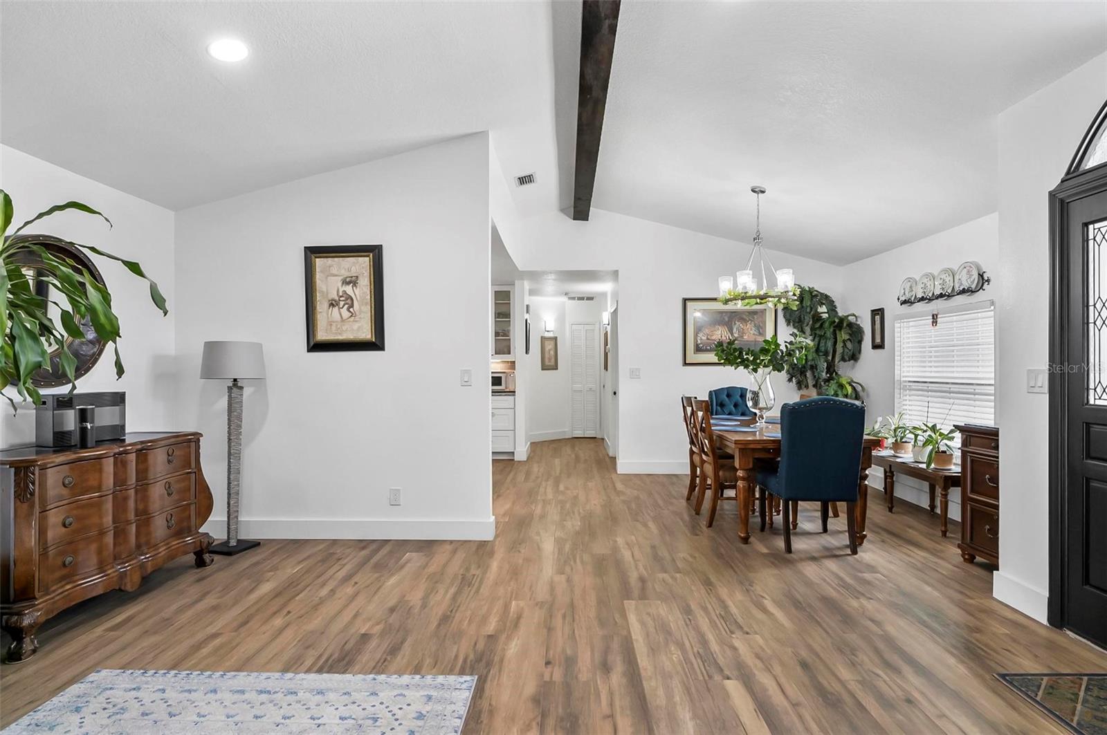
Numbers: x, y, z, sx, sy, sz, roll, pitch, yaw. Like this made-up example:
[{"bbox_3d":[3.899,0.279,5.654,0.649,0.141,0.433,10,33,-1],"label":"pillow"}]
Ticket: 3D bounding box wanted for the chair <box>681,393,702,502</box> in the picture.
[{"bbox_3d":[1.485,0.758,5.003,0.562,0.994,0.472,0,0,1],"label":"chair"}]

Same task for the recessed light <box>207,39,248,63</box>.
[{"bbox_3d":[-1.518,-1.482,2.580,0.173,0.030,0.173,-14,0,1],"label":"recessed light"}]

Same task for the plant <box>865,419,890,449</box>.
[{"bbox_3d":[3.060,0.635,5.190,0.270,0.300,0.270,0,0,0],"label":"plant"}]

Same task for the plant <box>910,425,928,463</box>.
[{"bbox_3d":[3.037,0.631,4.550,0.210,0.310,0.210,0,0,0],"label":"plant"}]

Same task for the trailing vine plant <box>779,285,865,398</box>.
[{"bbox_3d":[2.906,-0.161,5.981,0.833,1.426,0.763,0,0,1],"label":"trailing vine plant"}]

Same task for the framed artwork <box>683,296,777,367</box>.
[{"bbox_3d":[2.076,-0.421,6.506,1.114,0.803,0.040,0,0,1],"label":"framed artwork"}]

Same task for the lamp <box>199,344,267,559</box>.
[{"bbox_3d":[-2.244,0.537,3.875,0.402,1.436,0.402,0,0,9],"label":"lamp"}]

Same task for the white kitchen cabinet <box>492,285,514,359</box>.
[{"bbox_3d":[-0.738,-0.643,7.992,0.382,1.064,0.331,0,0,1],"label":"white kitchen cabinet"}]

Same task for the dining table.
[{"bbox_3d":[1.800,0.885,4.800,1.035,0.760,1.770,0,0,0],"label":"dining table"}]

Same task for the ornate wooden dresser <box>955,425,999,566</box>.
[{"bbox_3d":[2.948,0.818,3.319,0.582,0.874,0.632,0,0,-2],"label":"ornate wooden dresser"}]

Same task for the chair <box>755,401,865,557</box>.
[{"bbox_3d":[1.825,0.728,3.946,0.532,1.054,0.653,0,0,3],"label":"chair"}]

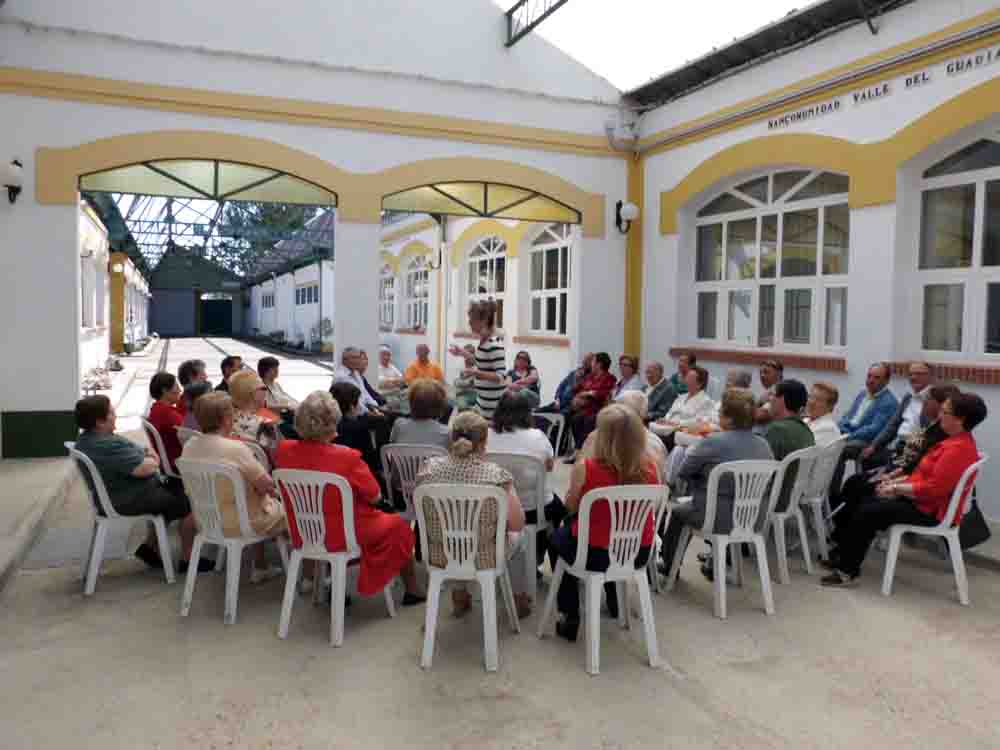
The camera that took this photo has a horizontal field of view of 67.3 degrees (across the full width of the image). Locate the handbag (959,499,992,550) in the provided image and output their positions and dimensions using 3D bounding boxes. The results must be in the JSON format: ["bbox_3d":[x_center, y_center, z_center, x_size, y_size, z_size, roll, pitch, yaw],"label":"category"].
[{"bbox_3d":[2.804,0.880,4.420,0.130,0.290,0.290,4,6,41],"label":"handbag"}]

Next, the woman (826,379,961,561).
[{"bbox_3d":[2.591,0.639,4.945,0.900,1.160,0.500,1,5,12],"label":"woman"}]

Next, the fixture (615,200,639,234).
[{"bbox_3d":[1.684,-2.097,10.000,0.240,0.440,0.400,-2,5,-24],"label":"fixture"}]

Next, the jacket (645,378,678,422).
[{"bbox_3d":[1.512,0.326,7.147,0.420,0.560,0.500,-3,6,-40],"label":"jacket"}]

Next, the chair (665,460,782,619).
[{"bbox_3d":[1.258,0.852,4.148,0.470,0.835,0.520,-1,5,-14],"label":"chair"}]

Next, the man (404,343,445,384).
[{"bbox_3d":[-0.960,0.238,9.555,0.540,1.230,0.800,-1,5,-9],"label":"man"}]

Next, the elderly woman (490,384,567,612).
[{"bbox_3d":[0.159,0.682,4.575,0.500,1.200,0.750,1,5,7],"label":"elderly woman"}]

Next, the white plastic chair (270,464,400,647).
[{"bbox_3d":[-0.871,0.897,3.912,0.460,0.880,0.550,2,5,18],"label":"white plastic chair"}]

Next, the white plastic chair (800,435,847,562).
[{"bbox_3d":[2.150,0.799,5.272,0.500,0.850,0.480,4,6,44],"label":"white plastic chair"}]

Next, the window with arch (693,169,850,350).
[{"bbox_3d":[3.046,-1.278,8.464,0.120,2.040,2.550,-2,5,-25],"label":"window with arch"}]

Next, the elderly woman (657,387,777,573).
[{"bbox_3d":[1.213,0.680,4.389,0.520,1.210,0.820,-2,5,-26],"label":"elderly woman"}]

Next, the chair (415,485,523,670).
[{"bbox_3d":[-0.169,0.911,3.641,0.480,0.850,0.500,0,4,5],"label":"chair"}]

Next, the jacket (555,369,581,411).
[{"bbox_3d":[0.832,0.178,8.761,0.420,0.570,0.500,-1,5,-22],"label":"jacket"}]

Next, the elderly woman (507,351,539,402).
[{"bbox_3d":[0.249,0.304,9.159,0.500,1.170,0.800,2,5,17],"label":"elderly woman"}]

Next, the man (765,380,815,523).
[{"bbox_3d":[1.681,0.625,4.885,0.520,1.180,0.820,-2,5,-31],"label":"man"}]

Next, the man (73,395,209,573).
[{"bbox_3d":[-2.257,0.672,4.709,0.520,1.160,0.800,4,6,44],"label":"man"}]

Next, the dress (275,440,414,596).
[{"bbox_3d":[-0.719,0.736,3.904,0.520,0.850,0.680,3,5,30],"label":"dress"}]

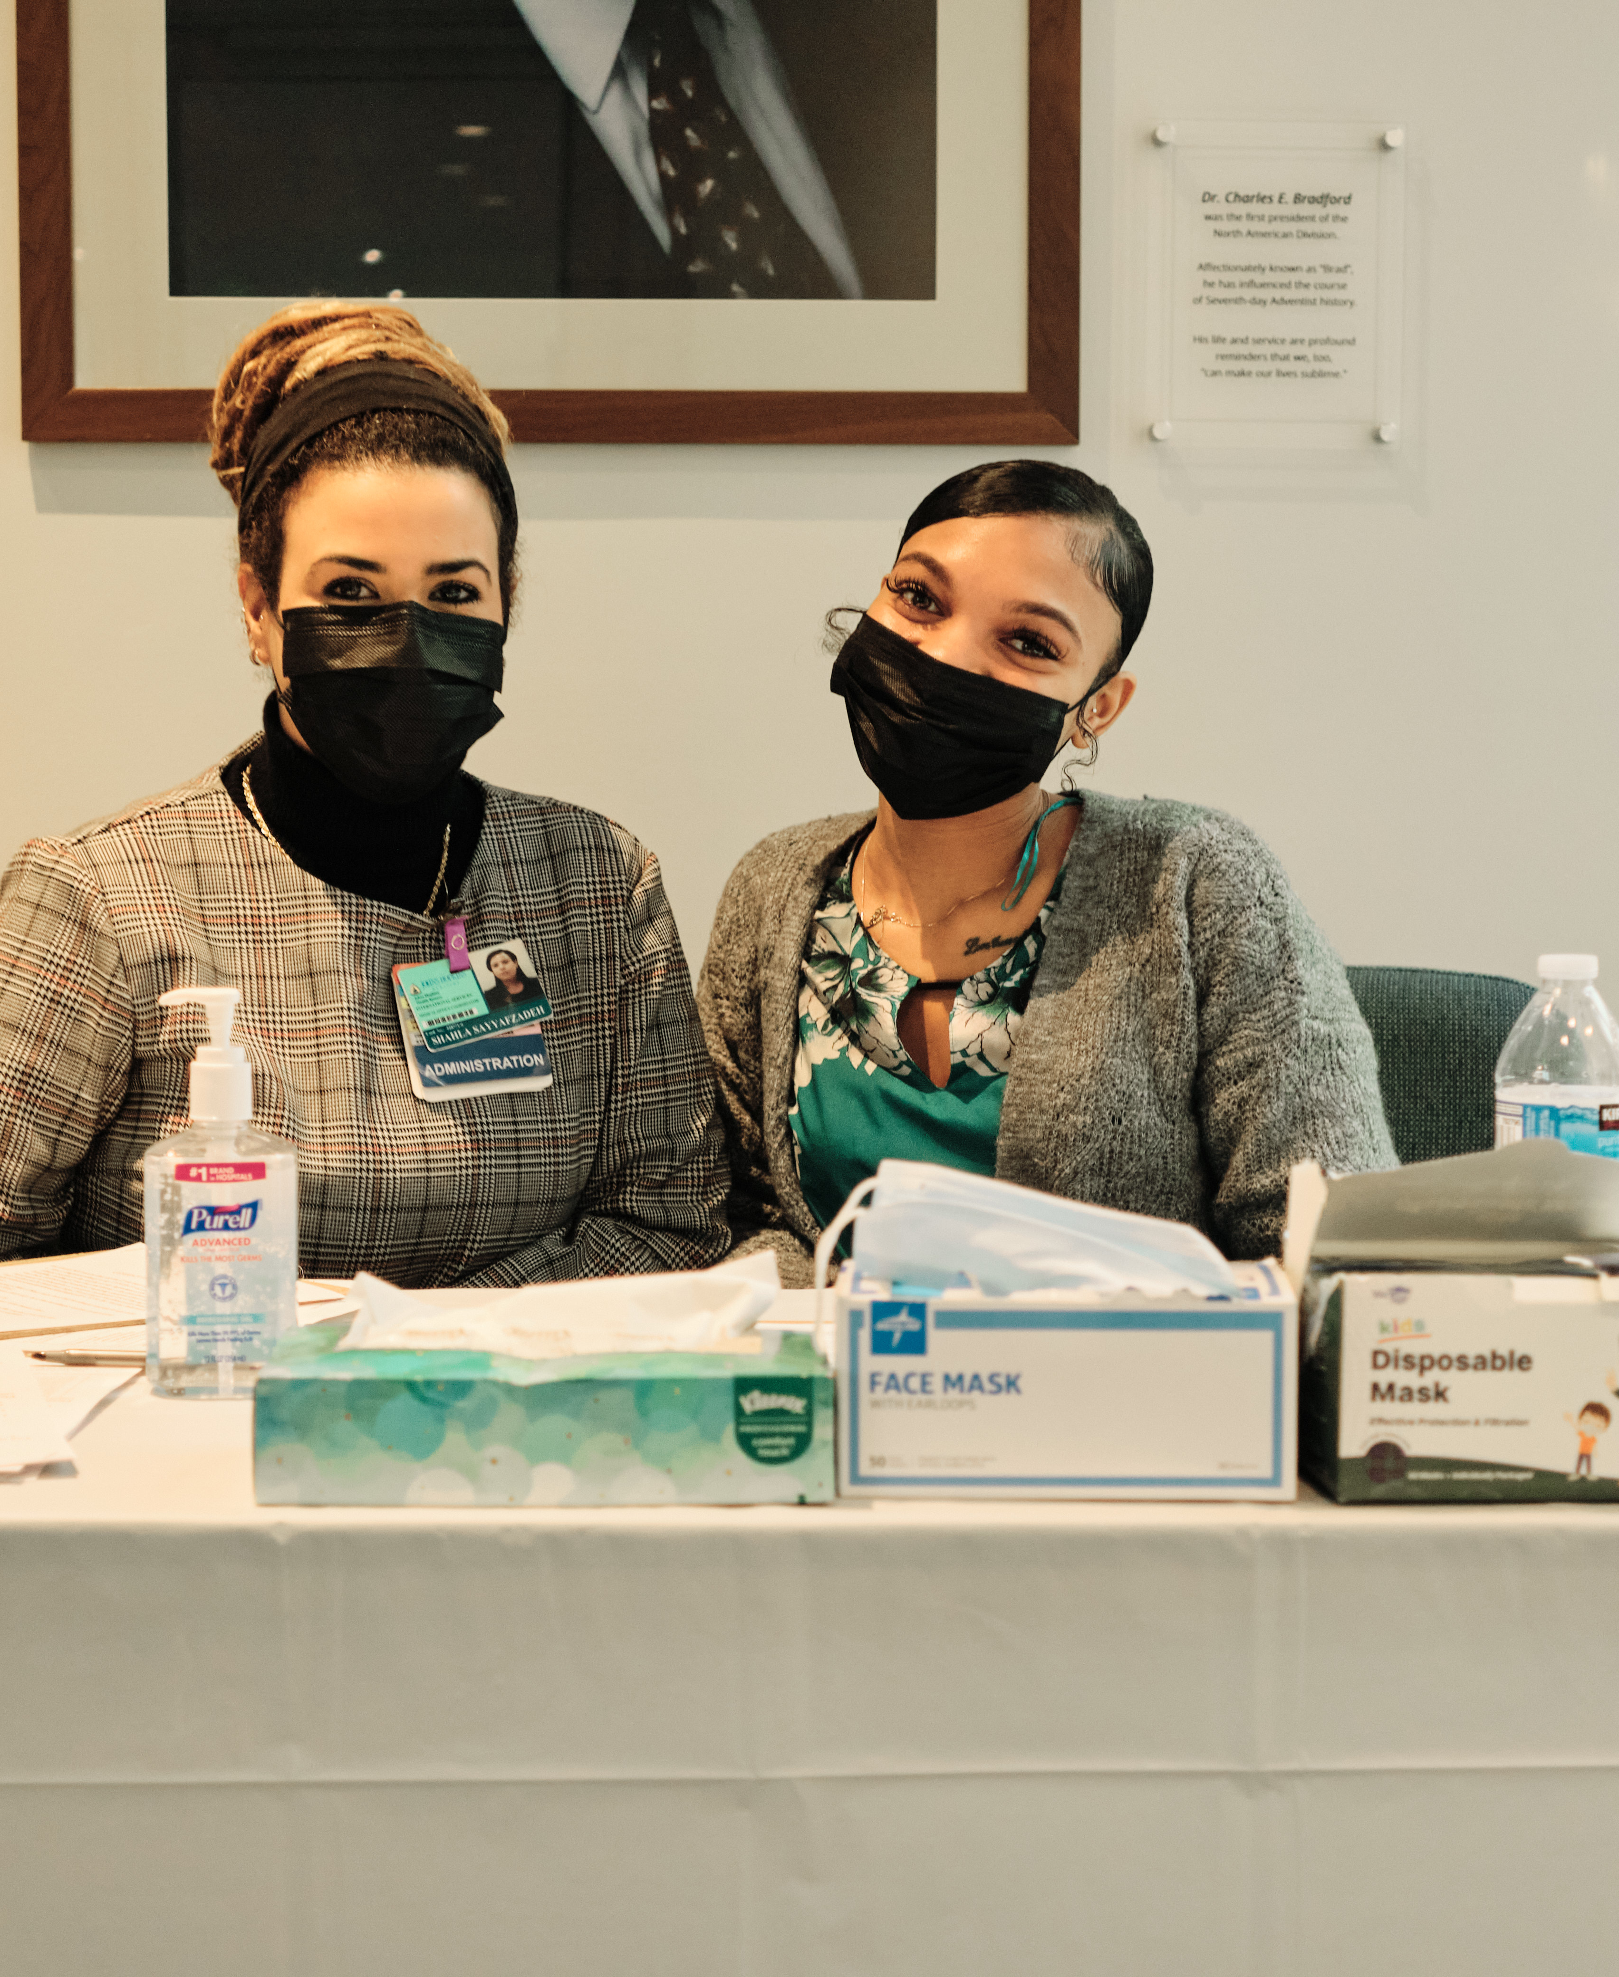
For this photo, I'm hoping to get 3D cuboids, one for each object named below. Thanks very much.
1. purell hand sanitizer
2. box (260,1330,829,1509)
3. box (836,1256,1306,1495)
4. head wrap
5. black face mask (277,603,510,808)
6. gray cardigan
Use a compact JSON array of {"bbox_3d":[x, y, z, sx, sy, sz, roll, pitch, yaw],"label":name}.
[{"bbox_3d":[-0.281,0.097,1.617,0.071,0.194,0.048,0,3,-2],"label":"purell hand sanitizer"},{"bbox_3d":[-0.106,0.179,1.414,0.234,0.052,0.118,0,3,0],"label":"box"},{"bbox_3d":[0.107,0.165,1.420,0.185,0.081,0.112,0,3,2],"label":"box"},{"bbox_3d":[-0.268,-0.328,2.095,0.174,0.130,0.180,-1,3,-10],"label":"head wrap"},{"bbox_3d":[-0.250,-0.172,2.034,0.137,0.122,0.085,-1,3,-10],"label":"black face mask"},{"bbox_3d":[0.149,0.120,2.090,0.440,0.480,0.330,1,3,15],"label":"gray cardigan"}]

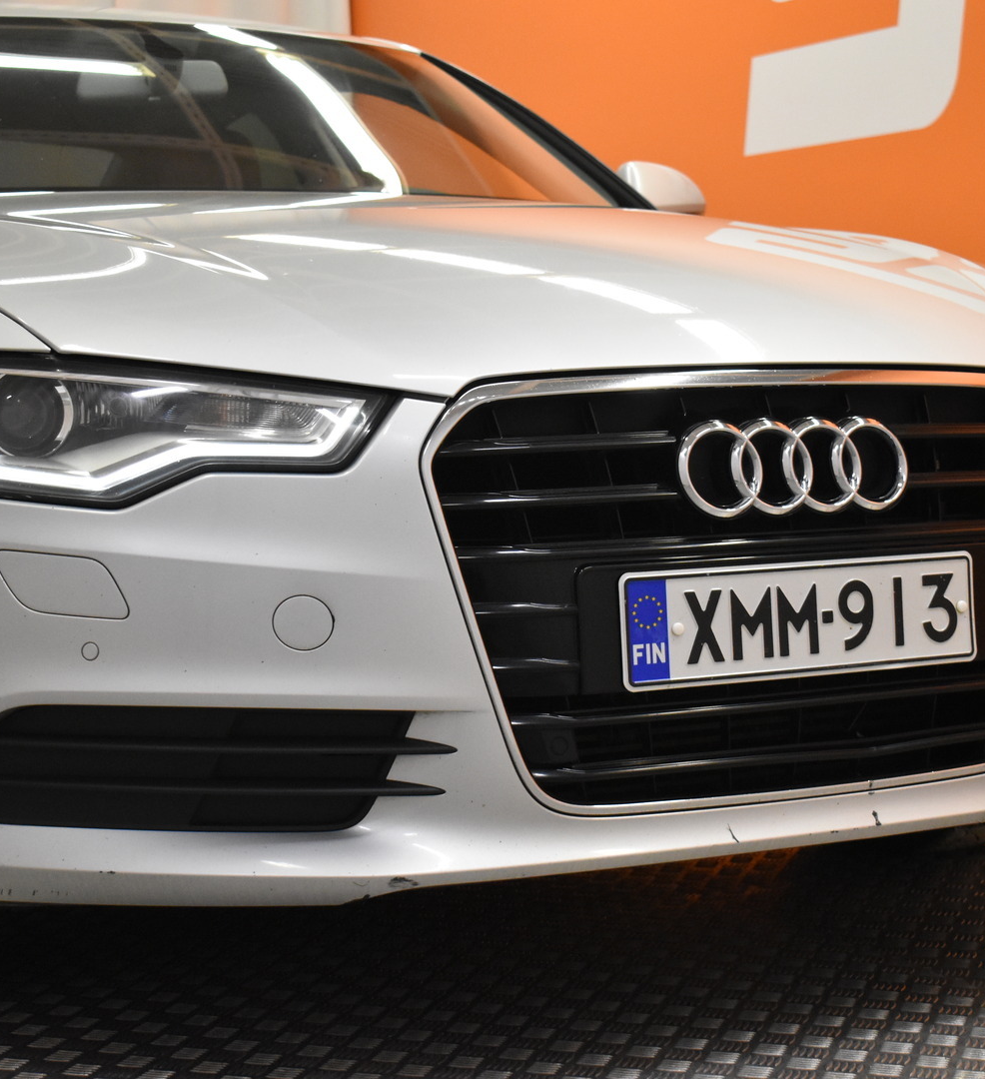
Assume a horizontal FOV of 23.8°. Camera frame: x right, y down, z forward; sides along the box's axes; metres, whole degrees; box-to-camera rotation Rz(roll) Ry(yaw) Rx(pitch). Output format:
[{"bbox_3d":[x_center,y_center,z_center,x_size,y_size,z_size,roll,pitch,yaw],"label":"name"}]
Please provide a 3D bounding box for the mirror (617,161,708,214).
[{"bbox_3d":[0.317,-0.618,4.315,0.240,0.165,0.160,-3,5,-28],"label":"mirror"}]

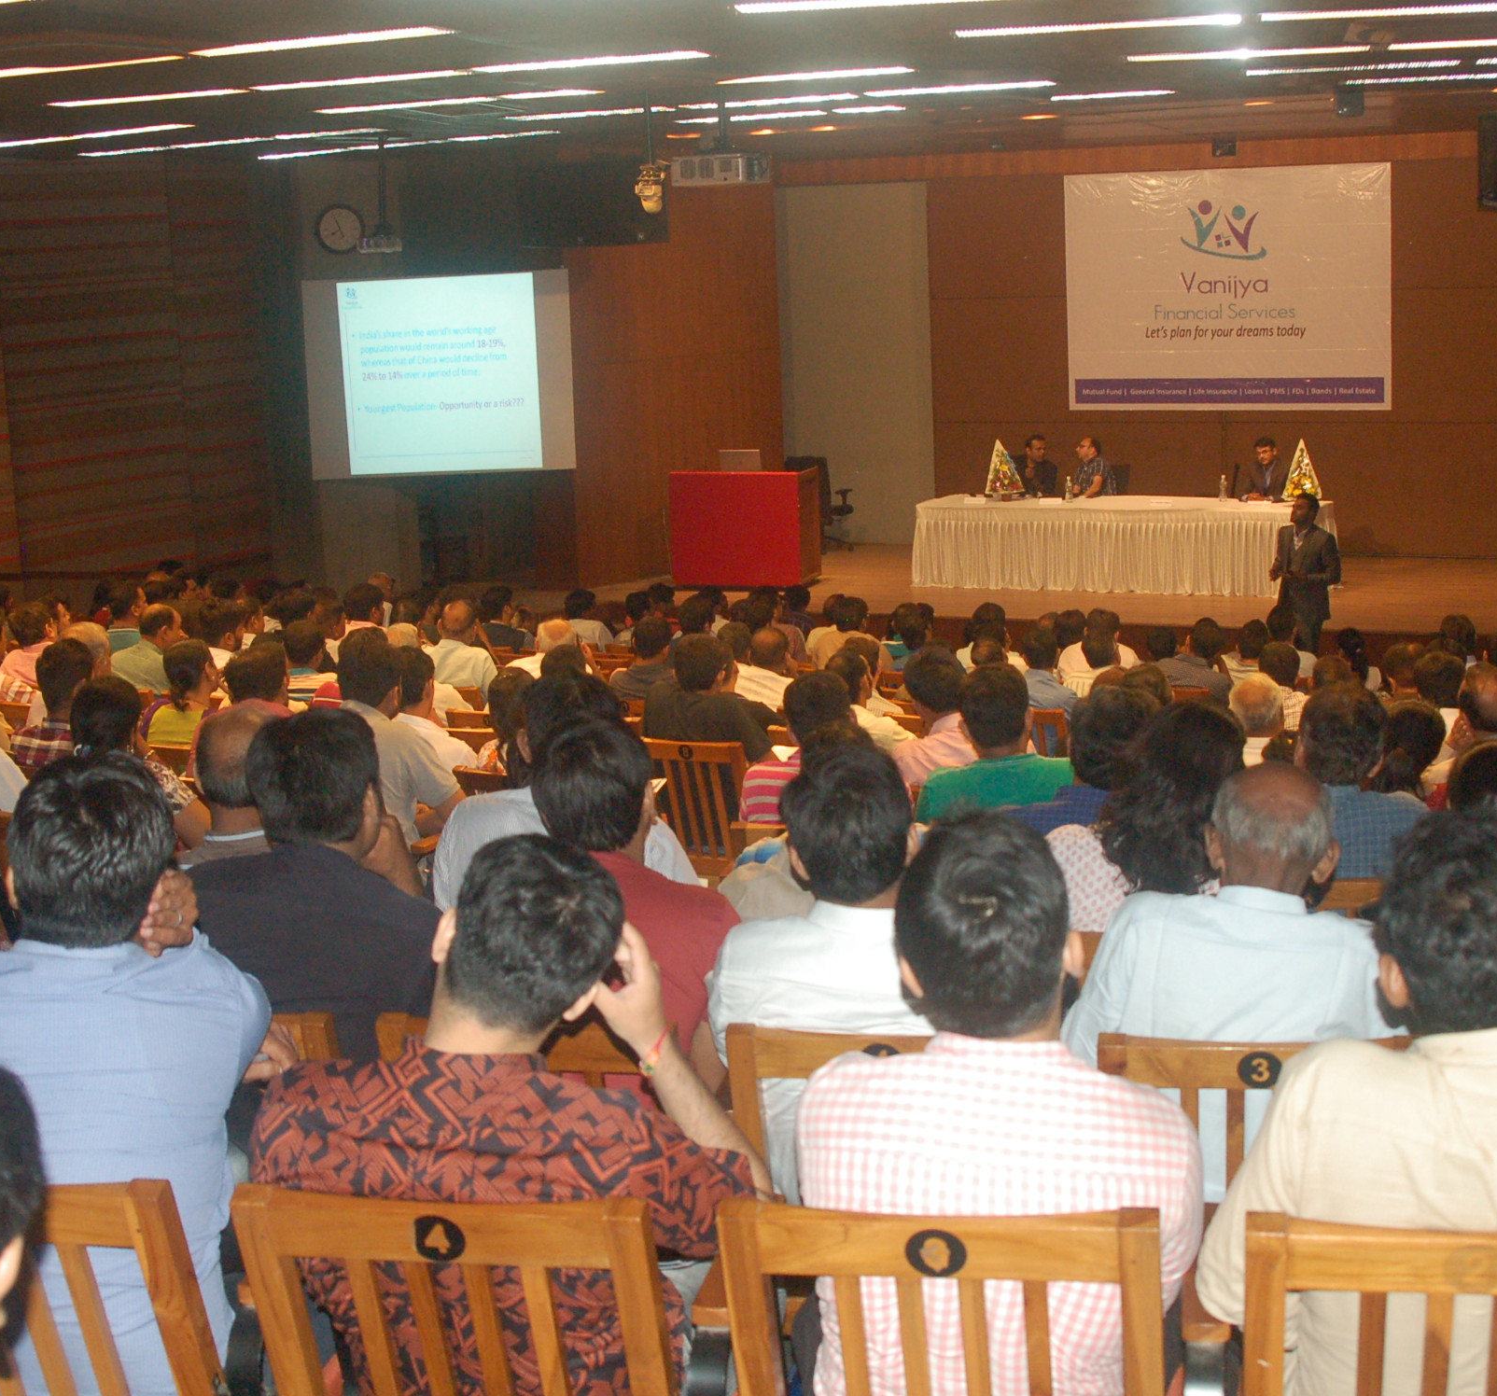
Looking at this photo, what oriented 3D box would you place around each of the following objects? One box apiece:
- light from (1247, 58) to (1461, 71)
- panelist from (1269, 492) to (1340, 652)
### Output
[{"bbox_3d":[3.475,-3.632,14.100,1.220,0.060,0.100,1,11,16],"label":"light"},{"bbox_3d":[4.114,-0.659,18.159,0.520,1.720,0.420,4,12,27],"label":"panelist"}]

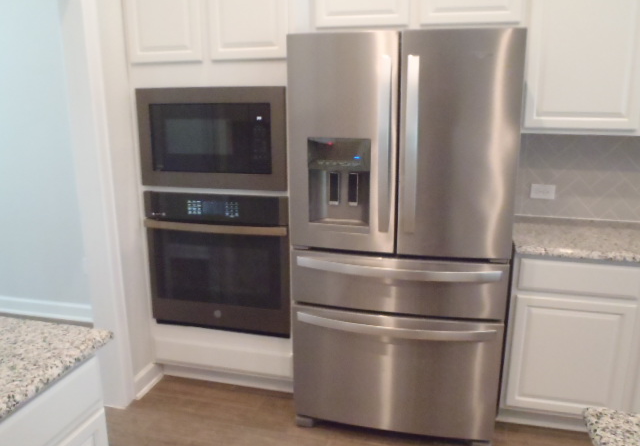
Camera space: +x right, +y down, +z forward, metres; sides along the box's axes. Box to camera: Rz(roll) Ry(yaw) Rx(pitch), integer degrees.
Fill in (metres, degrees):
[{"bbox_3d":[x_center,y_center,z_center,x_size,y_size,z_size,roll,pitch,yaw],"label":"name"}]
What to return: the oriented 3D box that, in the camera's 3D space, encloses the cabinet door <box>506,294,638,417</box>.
[{"bbox_3d":[1.106,0.599,2.302,0.473,0.549,0.025,3,13,14],"label":"cabinet door"}]

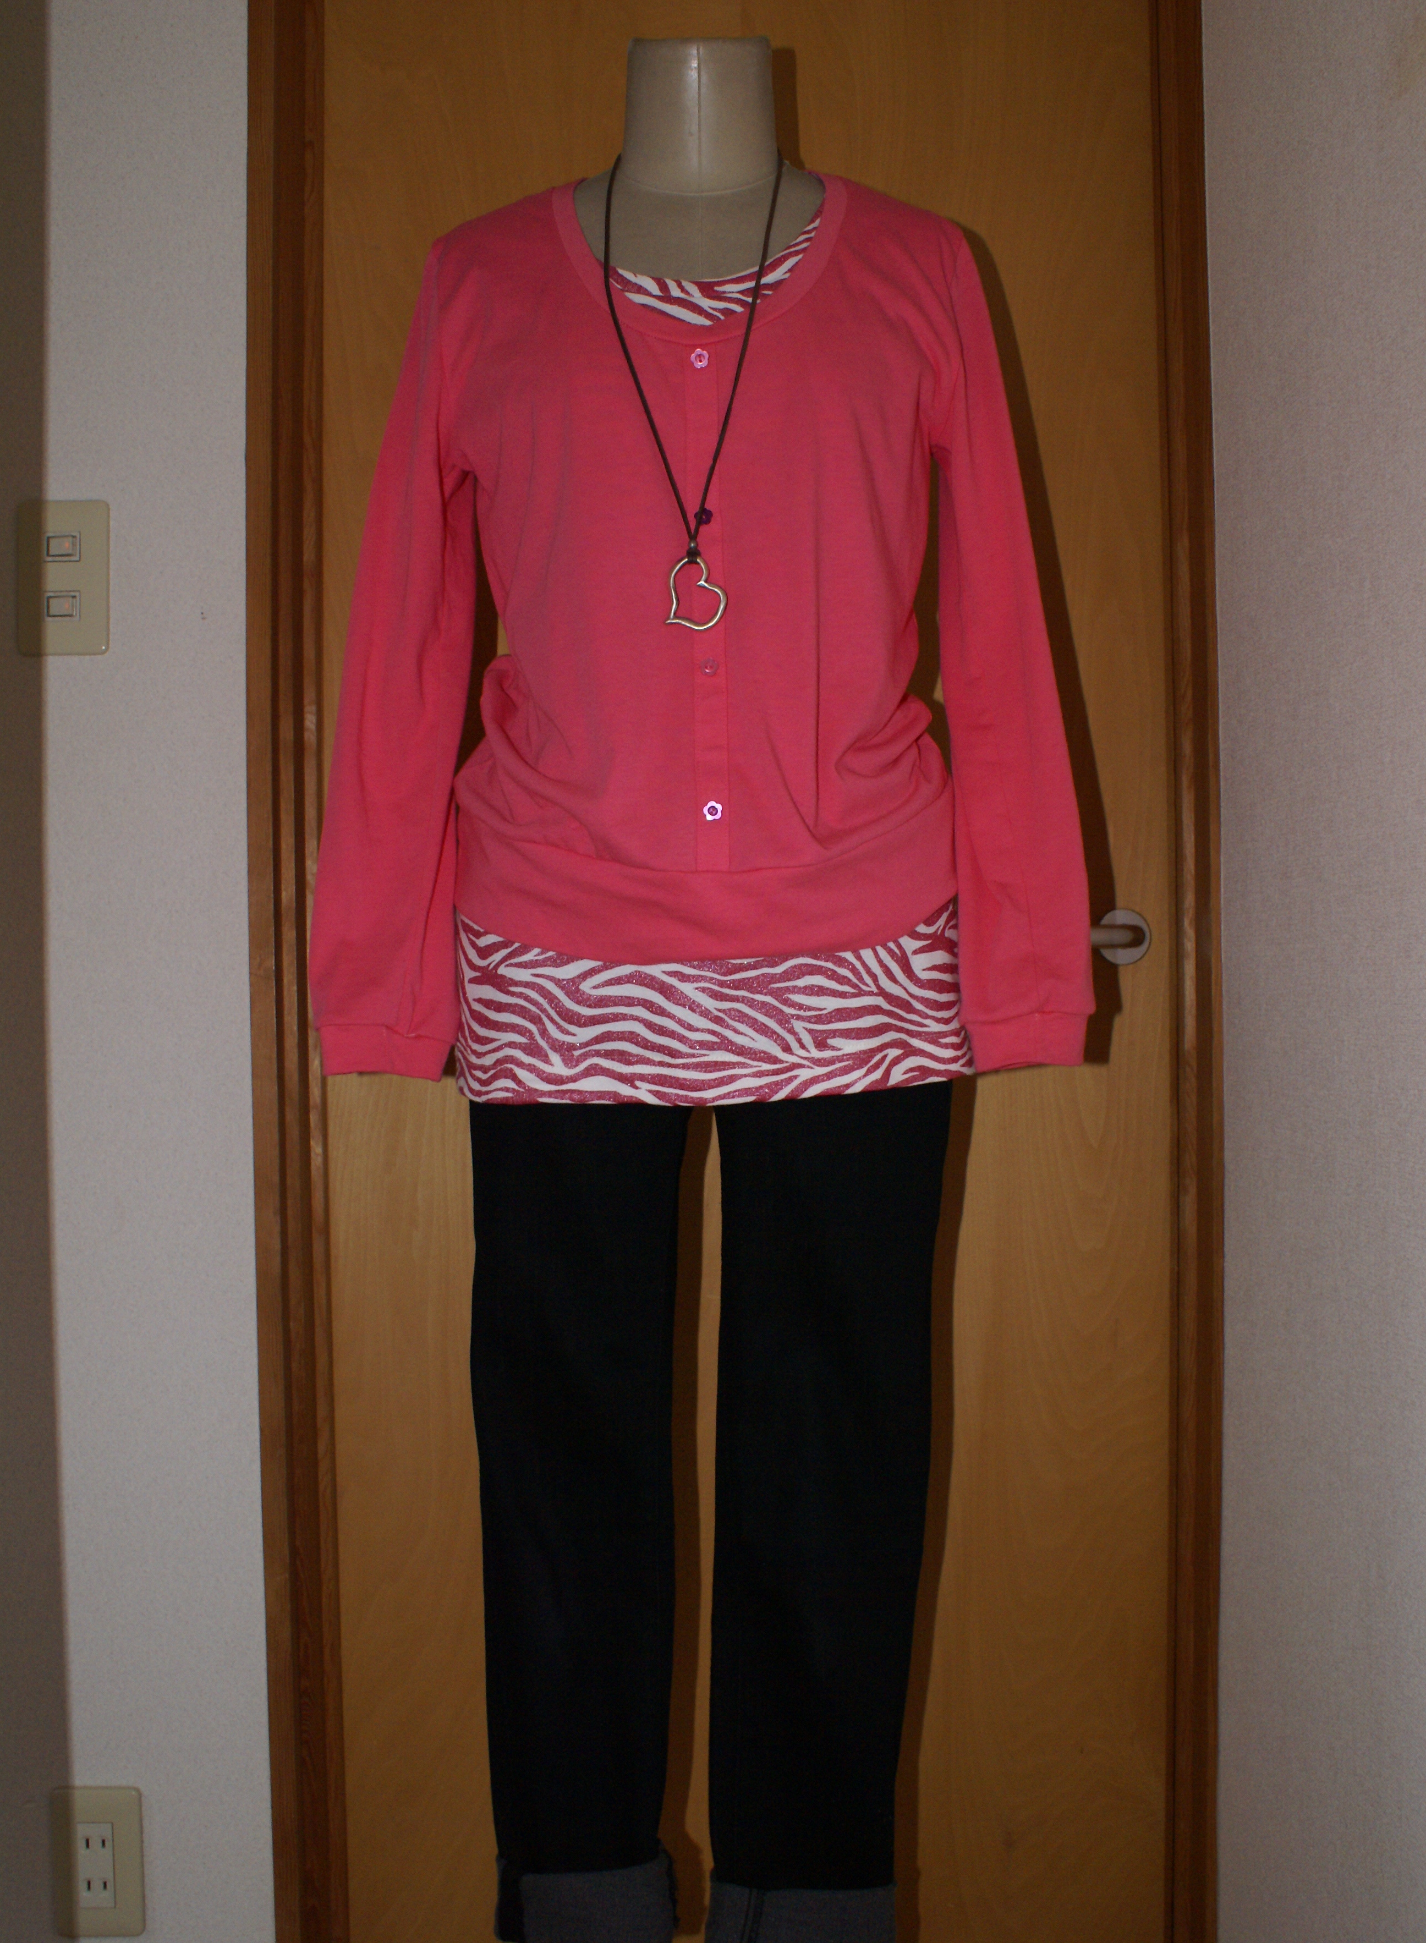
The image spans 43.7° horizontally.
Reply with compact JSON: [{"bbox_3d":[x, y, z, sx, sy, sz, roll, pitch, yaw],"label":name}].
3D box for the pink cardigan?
[{"bbox_3d":[-0.008,-0.233,1.205,0.525,0.615,0.240,-1,1,0],"label":"pink cardigan"}]

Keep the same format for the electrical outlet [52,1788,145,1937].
[{"bbox_3d":[-0.479,0.694,1.385,0.071,0.120,0.010,-1,1,0],"label":"electrical outlet"}]

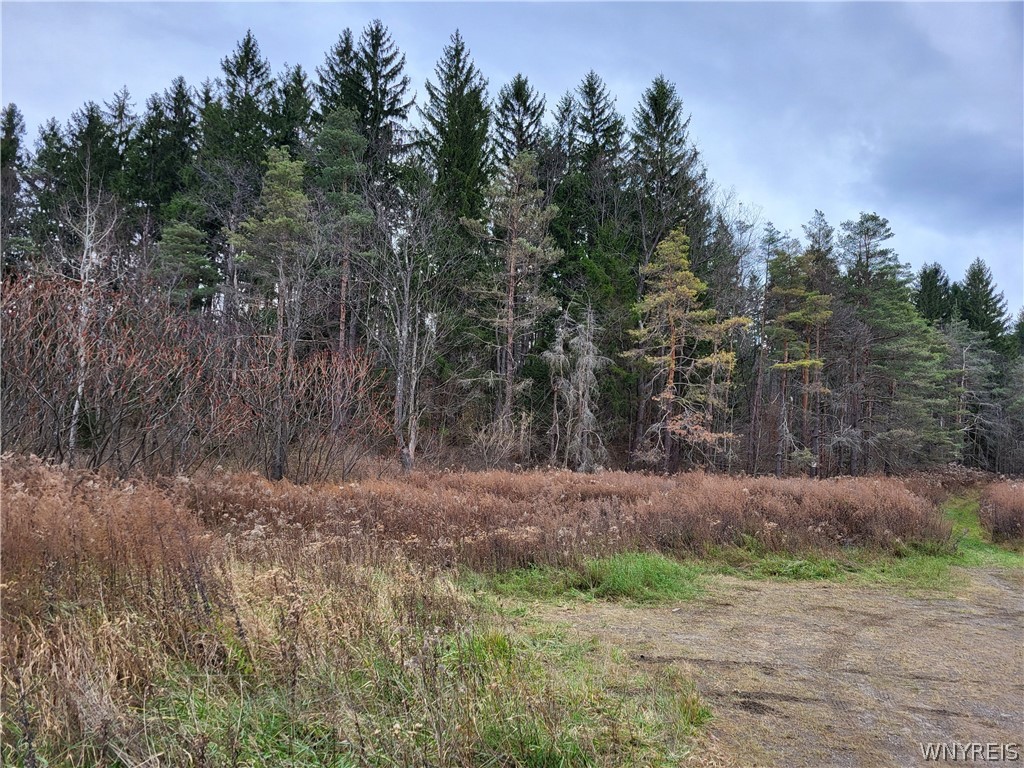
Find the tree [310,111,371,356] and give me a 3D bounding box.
[{"bbox_3d":[-7.661,-3.915,34.557,3.060,17.830,2.910,0,-6,0],"label":"tree"}]

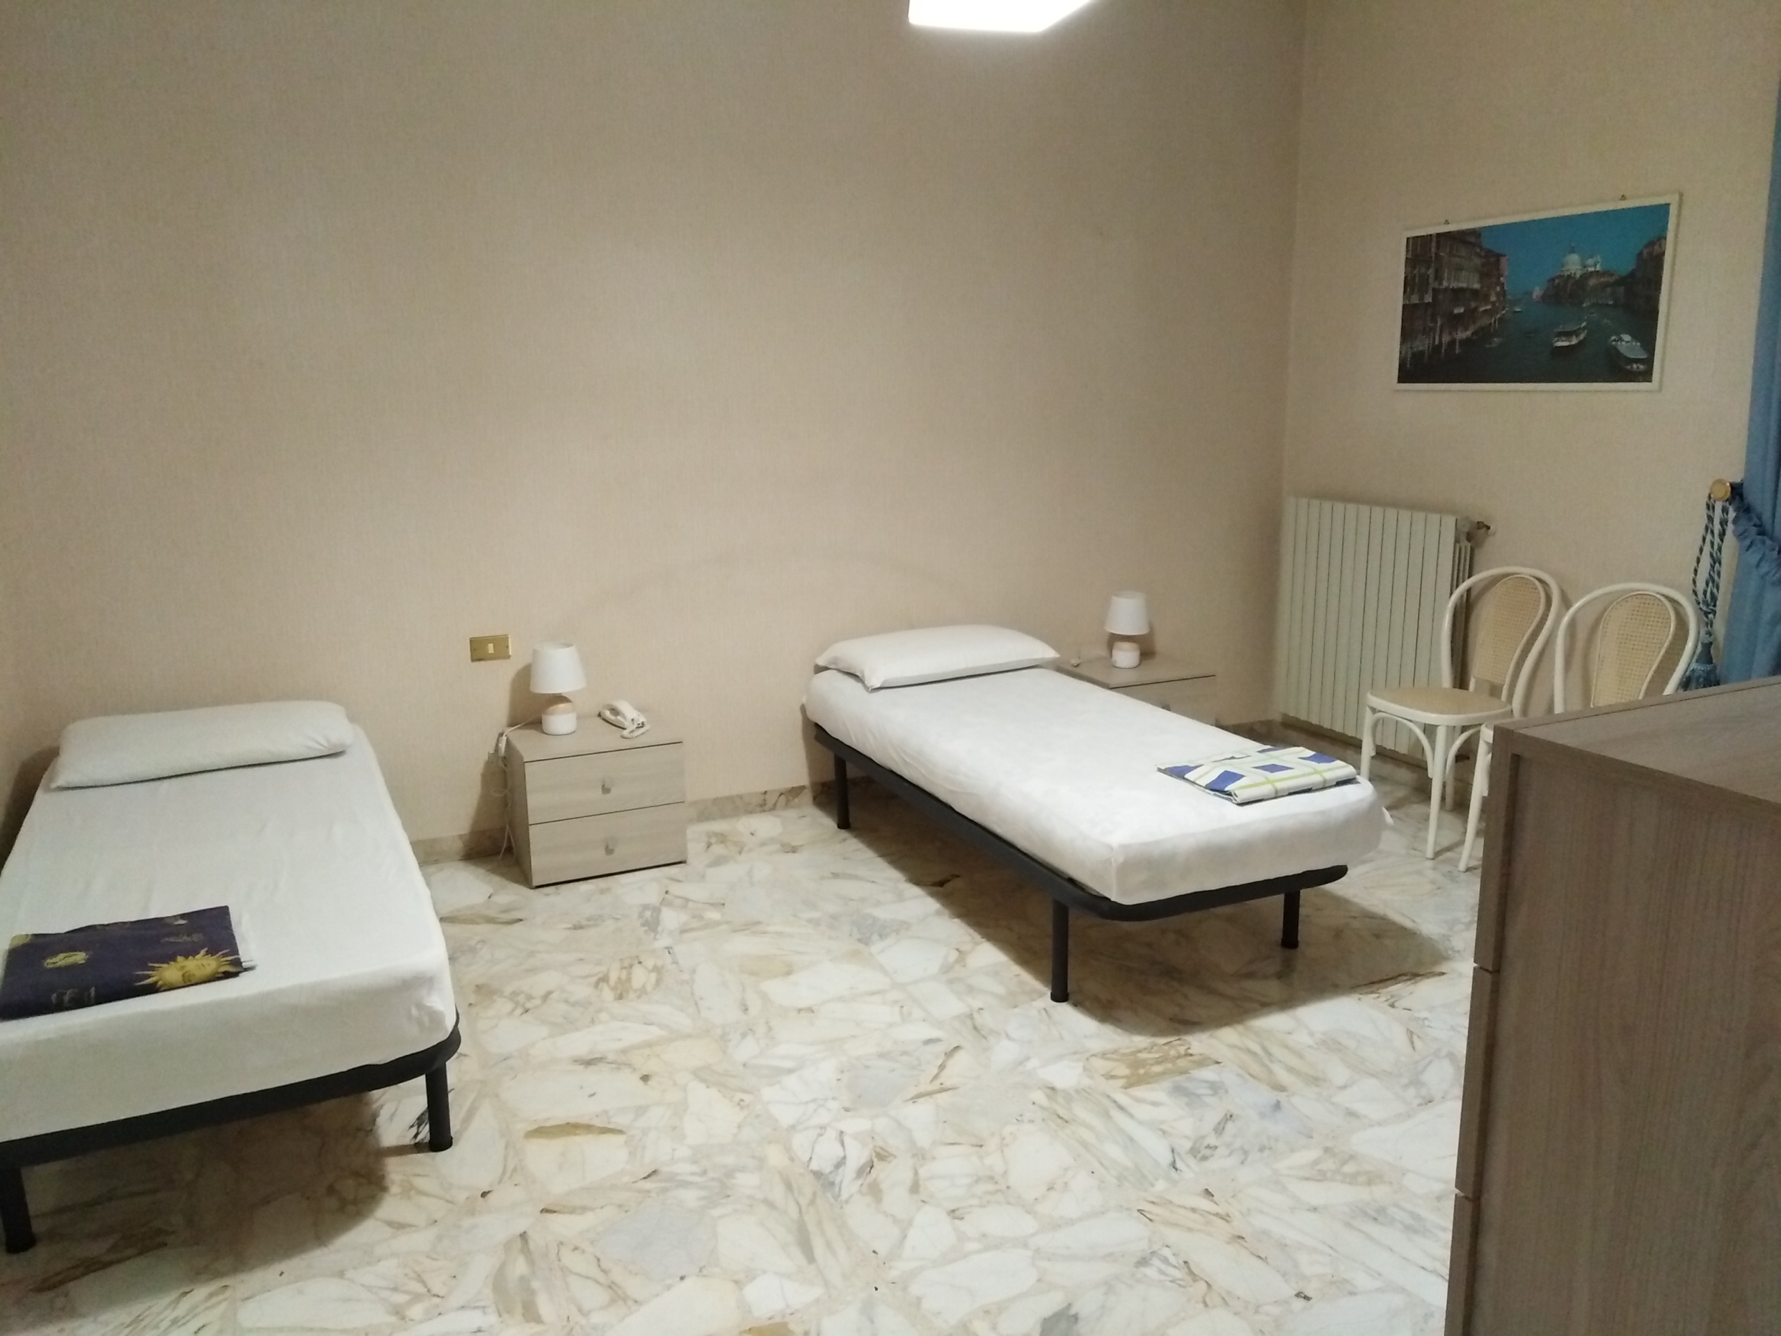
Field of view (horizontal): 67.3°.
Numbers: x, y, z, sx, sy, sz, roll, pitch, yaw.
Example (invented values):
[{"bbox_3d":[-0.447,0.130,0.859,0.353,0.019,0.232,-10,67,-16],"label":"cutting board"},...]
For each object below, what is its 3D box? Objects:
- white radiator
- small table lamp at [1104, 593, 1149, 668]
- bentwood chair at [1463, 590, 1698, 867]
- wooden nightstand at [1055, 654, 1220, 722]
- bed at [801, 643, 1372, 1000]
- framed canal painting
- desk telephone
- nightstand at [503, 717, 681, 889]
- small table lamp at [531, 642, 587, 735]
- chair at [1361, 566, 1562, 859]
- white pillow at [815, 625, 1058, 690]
[{"bbox_3d":[1.763,-0.168,4.941,0.100,0.865,0.890,-6,14,-21],"label":"white radiator"},{"bbox_3d":[0.911,-0.142,5.143,0.175,0.275,0.175,-1,13,0],"label":"small table lamp"},{"bbox_3d":[2.009,0.205,3.954,0.500,0.890,0.450,-6,14,-21],"label":"bentwood chair"},{"bbox_3d":[0.931,0.217,5.117,0.470,0.413,0.390,-6,14,-21],"label":"wooden nightstand"},{"bbox_3d":[0.493,0.418,4.111,0.840,0.490,1.930,-7,14,-22],"label":"bed"},{"bbox_3d":[1.995,-1.157,4.250,0.025,0.546,1.056,-6,14,-21],"label":"framed canal painting"},{"bbox_3d":[-0.897,0.160,4.447,0.130,0.080,0.210,-11,16,-37],"label":"desk telephone"},{"bbox_3d":[-0.963,0.425,4.403,0.480,0.413,0.385,-6,14,-21],"label":"nightstand"},{"bbox_3d":[-1.083,0.077,4.378,0.180,0.280,0.180,-6,14,-21],"label":"small table lamp"},{"bbox_3d":[1.832,0.118,4.381,0.500,0.890,0.450,-6,14,-21],"label":"chair"},{"bbox_3d":[0.186,-0.043,4.793,0.800,0.125,0.380,-7,14,-23],"label":"white pillow"}]

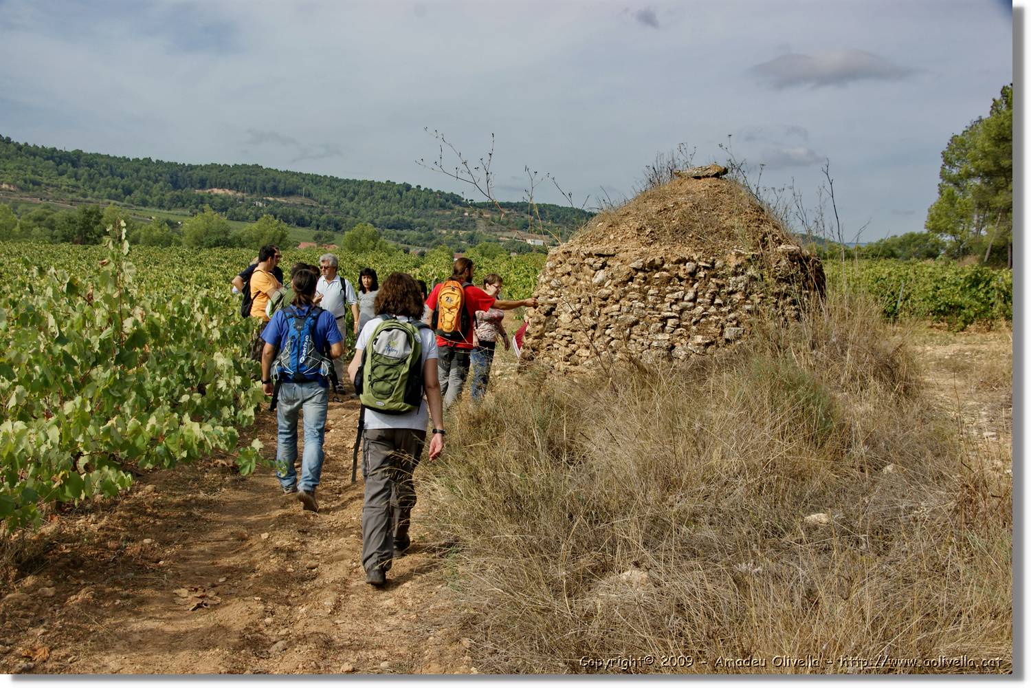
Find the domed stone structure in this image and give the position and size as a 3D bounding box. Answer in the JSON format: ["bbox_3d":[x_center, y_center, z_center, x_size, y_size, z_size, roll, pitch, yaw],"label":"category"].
[{"bbox_3d":[1.930,-0.773,13.037,3.700,2.600,3.700,1,5,15],"label":"domed stone structure"}]

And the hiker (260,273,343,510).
[{"bbox_3d":[-1.580,0.321,8.175,0.600,1.710,0.620,-1,5,-7],"label":"hiker"}]

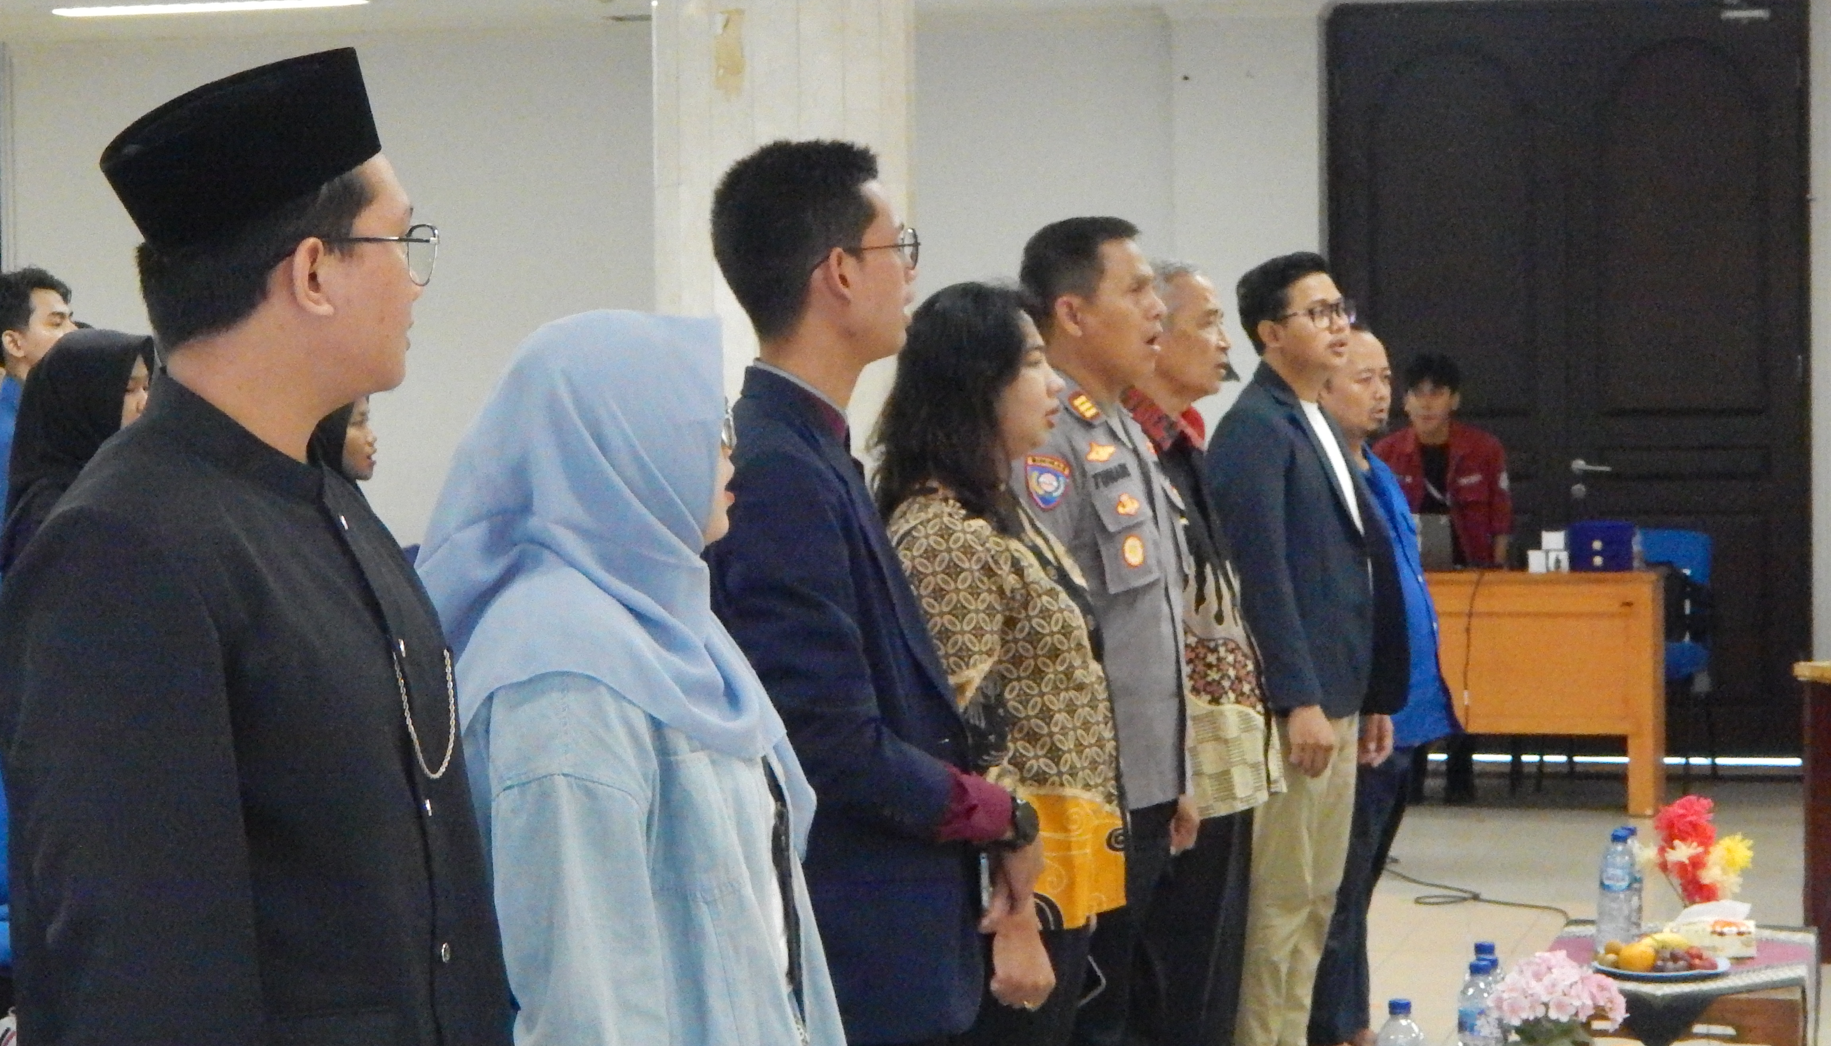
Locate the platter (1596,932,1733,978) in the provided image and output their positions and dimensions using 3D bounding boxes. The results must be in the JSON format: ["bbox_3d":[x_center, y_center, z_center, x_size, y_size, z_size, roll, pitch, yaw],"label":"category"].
[{"bbox_3d":[1.362,0.786,8.202,0.255,0.076,0.255,0,3,13],"label":"platter"}]

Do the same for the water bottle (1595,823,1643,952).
[{"bbox_3d":[1.329,0.694,8.497,0.066,0.232,0.066,0,3,13],"label":"water bottle"}]

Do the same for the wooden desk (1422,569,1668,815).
[{"bbox_3d":[1.769,0.525,14.609,1.280,0.765,0.650,0,3,13],"label":"wooden desk"}]

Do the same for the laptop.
[{"bbox_3d":[1.582,0.060,14.417,0.330,0.190,0.270,0,3,13],"label":"laptop"}]

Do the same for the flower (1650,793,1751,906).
[{"bbox_3d":[1.489,0.627,8.550,0.195,0.220,0.170,0,3,13],"label":"flower"}]

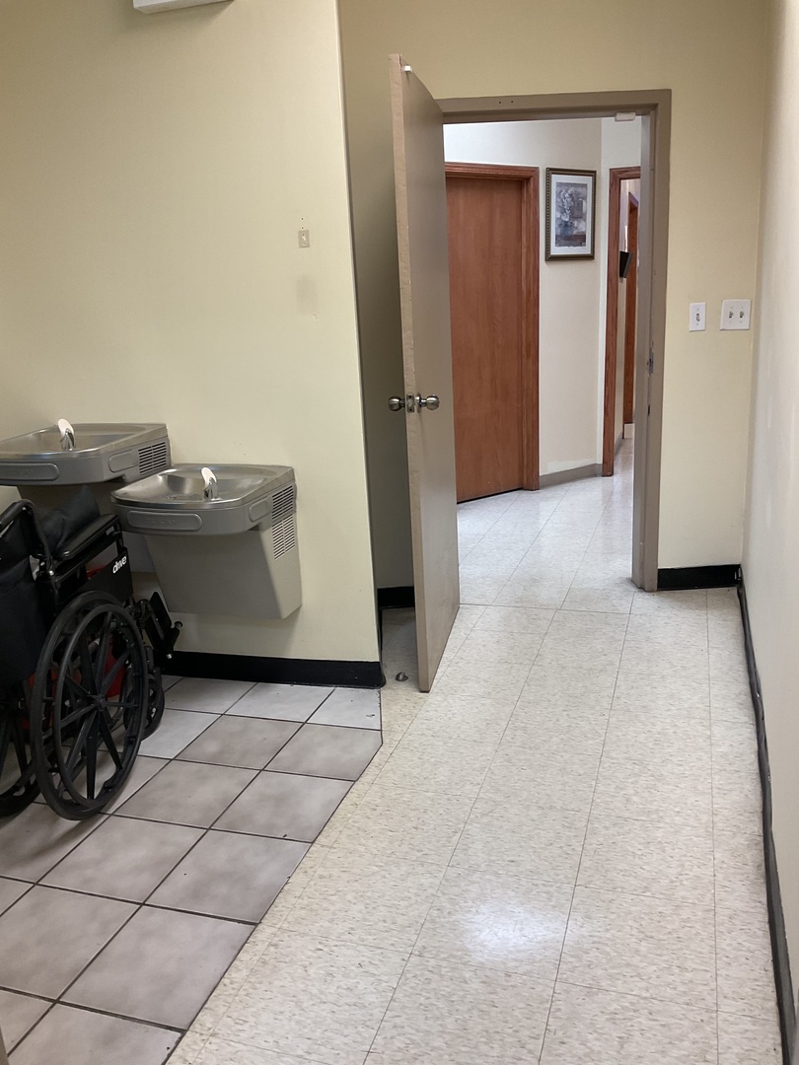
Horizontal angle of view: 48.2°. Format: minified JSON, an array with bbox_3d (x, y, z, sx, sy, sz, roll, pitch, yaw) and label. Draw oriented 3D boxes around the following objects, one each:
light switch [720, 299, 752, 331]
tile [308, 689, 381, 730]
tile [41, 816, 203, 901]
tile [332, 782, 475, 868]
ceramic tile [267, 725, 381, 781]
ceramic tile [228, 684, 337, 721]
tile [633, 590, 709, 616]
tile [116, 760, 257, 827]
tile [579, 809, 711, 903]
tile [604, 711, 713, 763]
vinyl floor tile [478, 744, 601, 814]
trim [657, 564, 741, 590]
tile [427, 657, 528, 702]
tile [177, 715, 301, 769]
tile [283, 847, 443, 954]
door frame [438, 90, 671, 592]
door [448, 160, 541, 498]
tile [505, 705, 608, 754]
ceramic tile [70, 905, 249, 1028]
[{"bbox_3d":[1.394,-0.898,3.685,0.118,0.119,0.018,-4,15,-1],"label":"light switch"},{"bbox_3d":[-0.137,0.593,3.020,0.263,0.014,0.283,2,16,18],"label":"tile"},{"bbox_3d":[-0.697,0.832,2.283,0.308,0.010,0.308,2,16,18],"label":"tile"},{"bbox_3d":[0.021,0.773,2.364,0.307,0.010,0.307,2,16,18],"label":"tile"},{"bbox_3d":[-0.219,0.680,2.757,0.296,0.010,0.304,2,16,18],"label":"ceramic tile"},{"bbox_3d":[-0.410,0.586,3.098,0.294,0.014,0.269,2,16,18],"label":"ceramic tile"},{"bbox_3d":[1.159,0.307,3.819,0.305,0.014,0.305,2,16,18],"label":"tile"},{"bbox_3d":[-0.601,0.751,2.564,0.308,0.010,0.308,2,16,18],"label":"tile"},{"bbox_3d":[0.601,0.792,2.163,0.306,0.010,0.306,2,16,18],"label":"tile"},{"bbox_3d":[0.788,0.625,2.718,0.305,0.014,0.305,2,16,18],"label":"tile"},{"bbox_3d":[0.406,0.701,2.549,0.307,0.010,0.307,2,16,18],"label":"vinyl floor tile"},{"bbox_3d":[1.331,0.203,3.955,0.365,0.104,0.012,-3,15,-1],"label":"trim"},{"bbox_3d":[0.303,0.524,3.186,0.305,0.014,0.305,2,16,18],"label":"tile"},{"bbox_3d":[-0.501,0.664,2.831,0.296,0.014,0.300,2,16,18],"label":"tile"},{"bbox_3d":[-0.073,0.855,2.083,0.307,0.010,0.307,2,16,18],"label":"tile"},{"bbox_3d":[0.592,-0.720,3.785,1.025,2.065,0.151,-4,15,-2],"label":"door frame"},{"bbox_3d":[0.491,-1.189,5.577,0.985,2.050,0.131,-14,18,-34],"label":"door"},{"bbox_3d":[0.499,0.615,2.813,0.305,0.014,0.305,2,16,18],"label":"tile"},{"bbox_3d":[-0.508,0.925,1.913,0.296,0.010,0.304,2,16,18],"label":"ceramic tile"}]

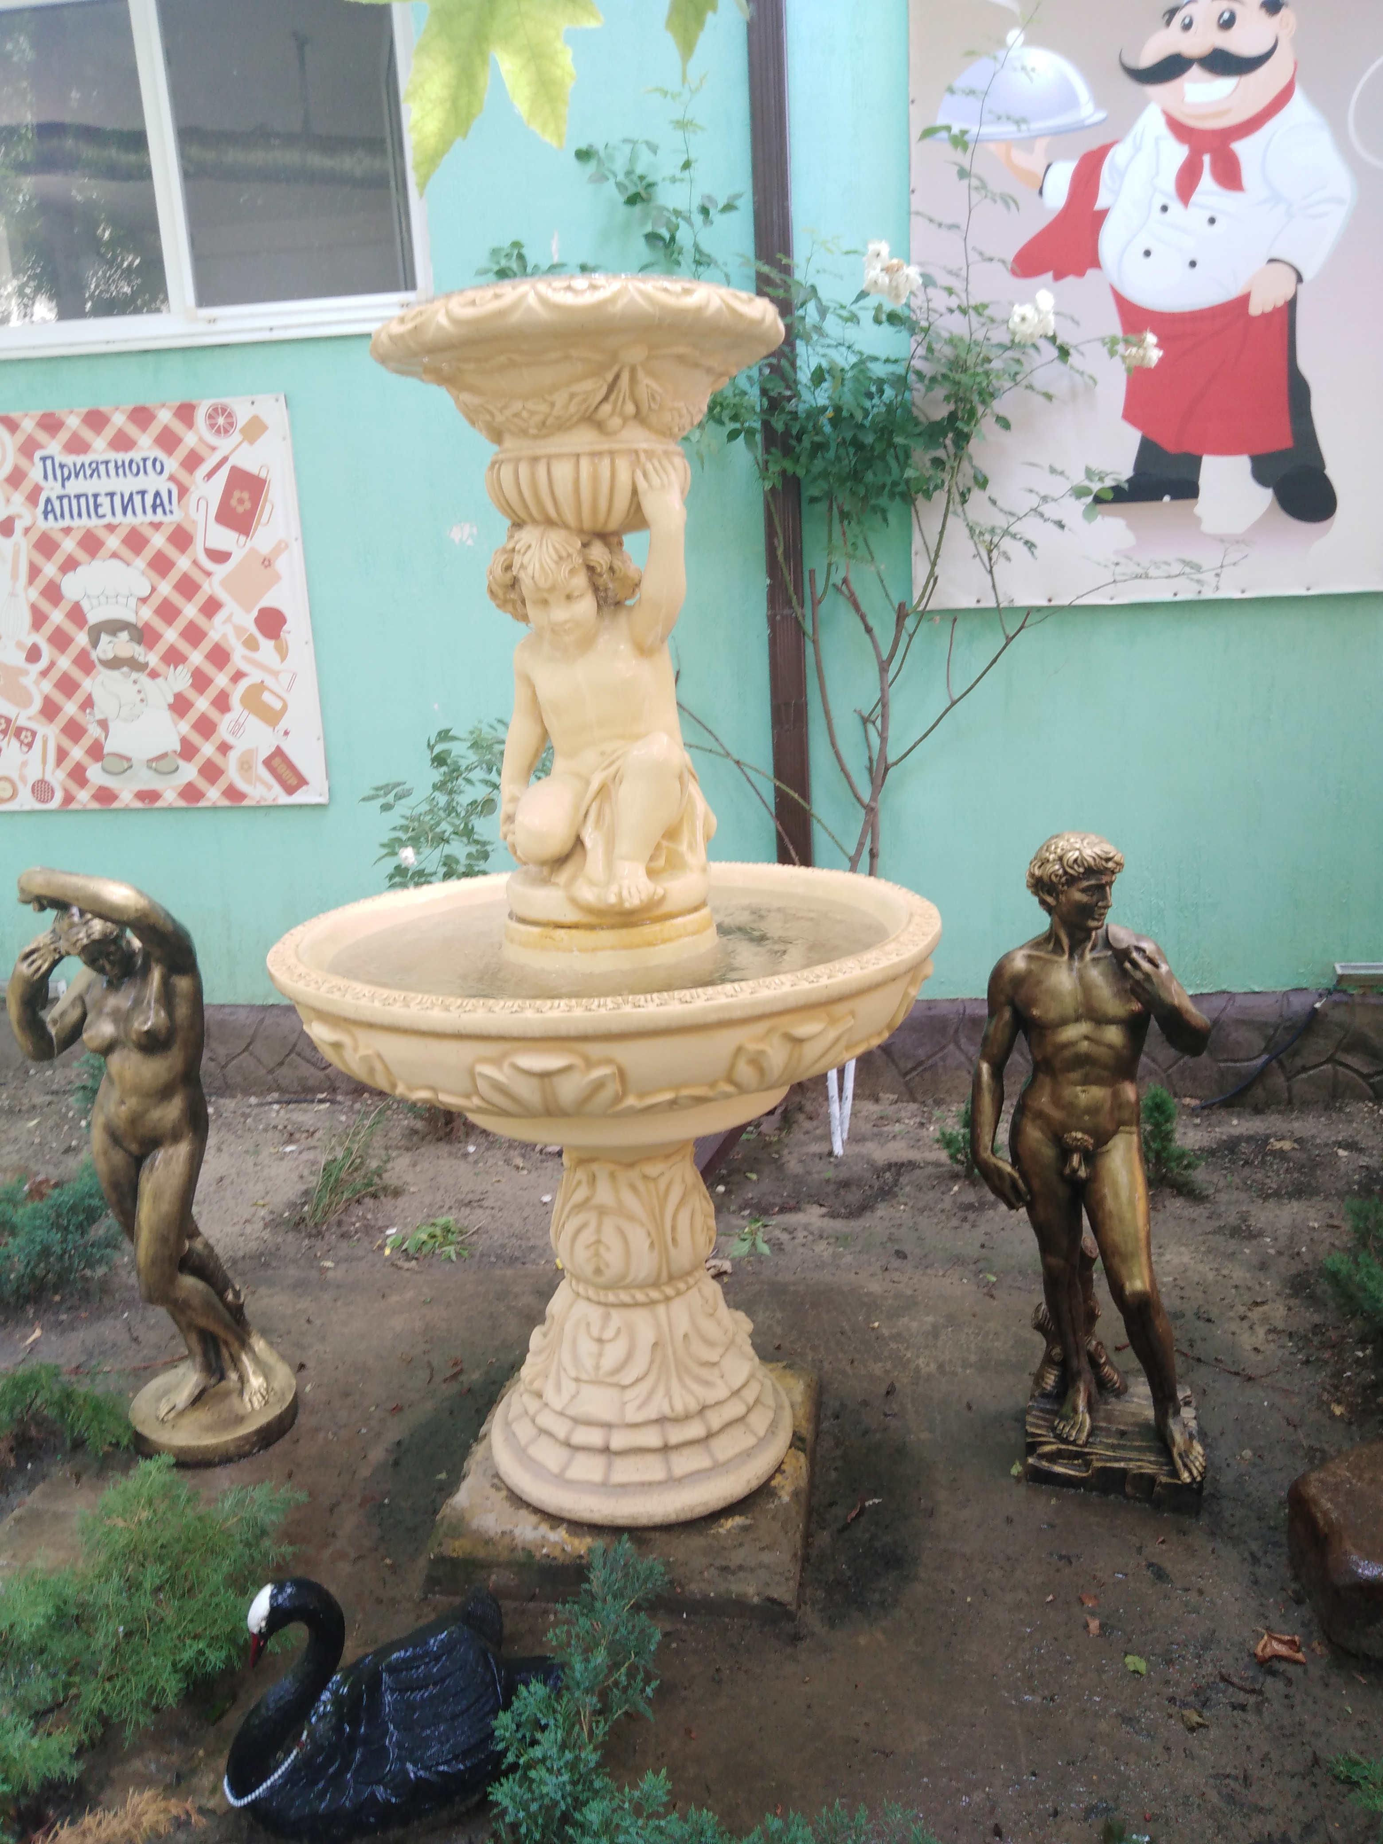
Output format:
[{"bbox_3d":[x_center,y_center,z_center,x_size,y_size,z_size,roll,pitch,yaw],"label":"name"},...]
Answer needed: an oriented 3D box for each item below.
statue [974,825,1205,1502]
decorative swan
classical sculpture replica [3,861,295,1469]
[{"bbox_3d":[0.648,0.379,2.244,0.381,1.068,0.272,3,14,21],"label":"statue"},{"bbox_3d":[-0.369,0.930,1.722,0.408,0.333,0.224,-8,14,-21],"label":"decorative swan"},{"bbox_3d":[-0.947,0.420,2.440,0.401,1.040,0.354,-1,14,6],"label":"classical sculpture replica"}]

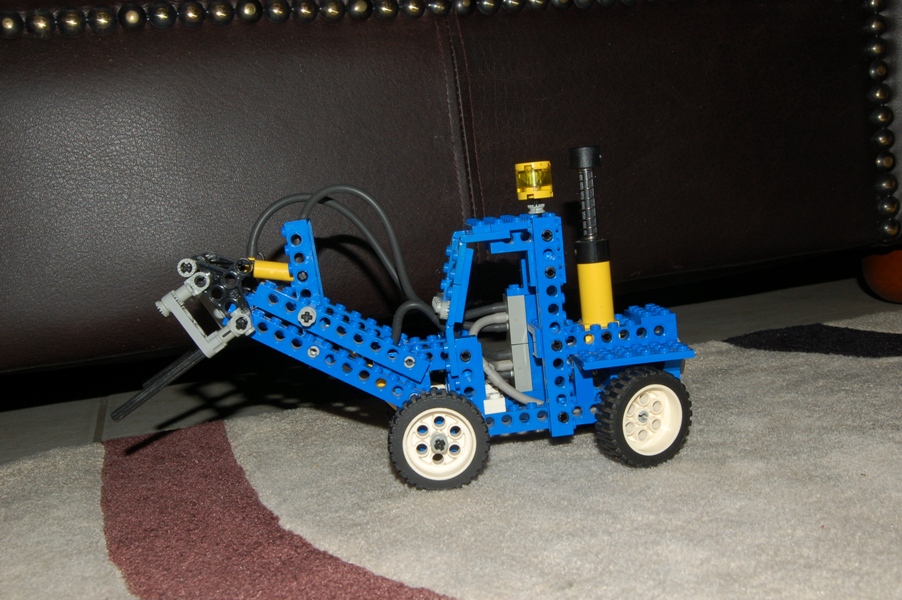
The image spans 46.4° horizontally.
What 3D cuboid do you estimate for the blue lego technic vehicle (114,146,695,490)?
[{"bbox_3d":[-0.022,0.009,0.475,0.251,0.138,0.091,-6,6,-4],"label":"blue lego technic vehicle"}]

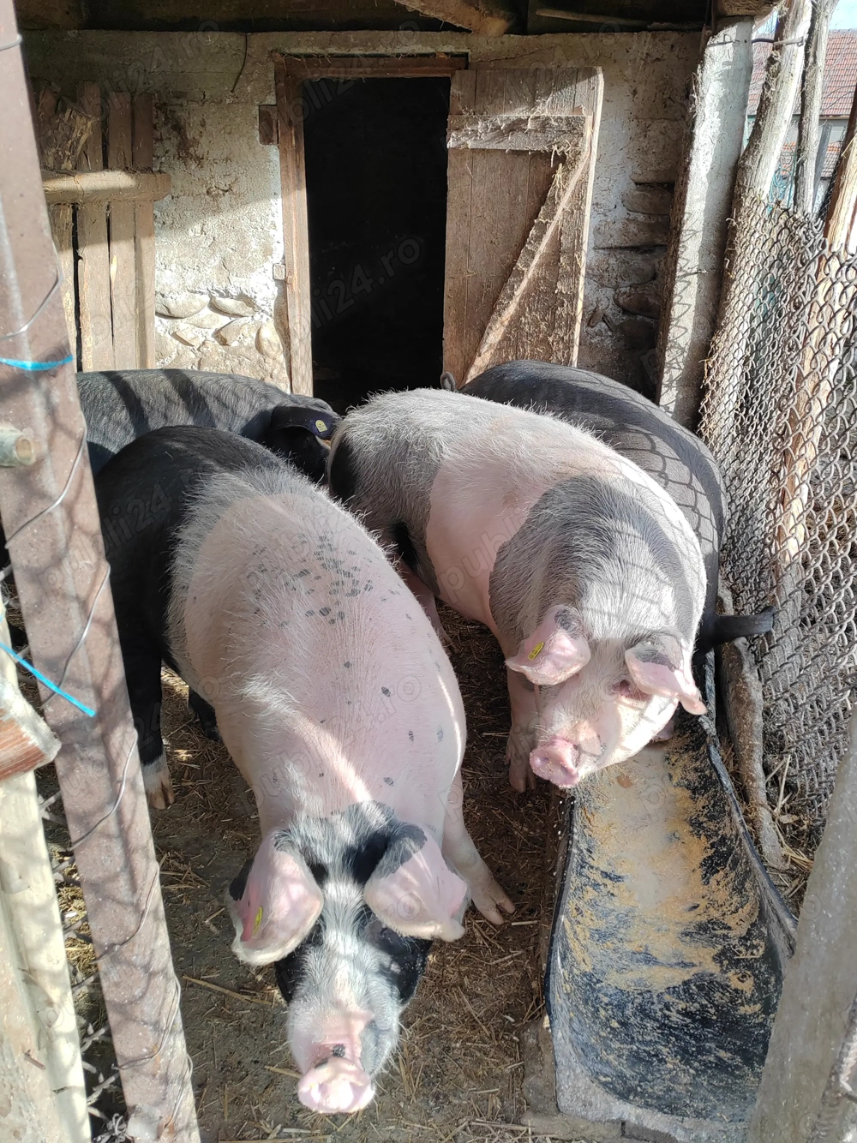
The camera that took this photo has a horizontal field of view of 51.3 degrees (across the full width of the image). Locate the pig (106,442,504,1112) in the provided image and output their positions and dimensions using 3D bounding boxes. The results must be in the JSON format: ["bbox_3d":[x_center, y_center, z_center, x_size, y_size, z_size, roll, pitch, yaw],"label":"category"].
[{"bbox_3d":[-0.299,0.244,1.730,0.514,0.903,1.418,-12,26,-27],"label":"pig"}]

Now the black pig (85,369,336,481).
[{"bbox_3d":[-0.819,-0.264,2.985,1.396,0.871,0.494,-5,23,-11],"label":"black pig"}]

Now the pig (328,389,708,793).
[{"bbox_3d":[0.179,0.023,2.286,0.546,0.882,1.344,-14,26,-29],"label":"pig"}]

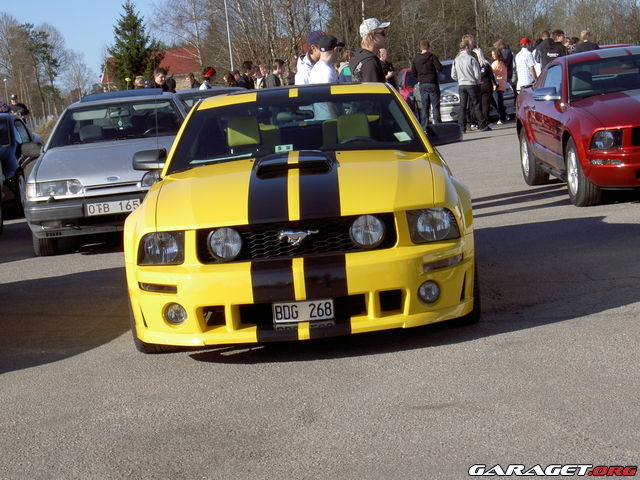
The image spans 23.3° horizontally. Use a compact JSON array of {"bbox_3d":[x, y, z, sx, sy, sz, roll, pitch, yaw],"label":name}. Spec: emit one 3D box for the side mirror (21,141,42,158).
[{"bbox_3d":[-2.792,-0.871,15.029,0.220,0.150,0.130,-6,6,-1],"label":"side mirror"}]

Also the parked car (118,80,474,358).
[{"bbox_3d":[-0.101,-0.273,9.867,1.910,1.370,4.780,-5,6,1],"label":"parked car"}]

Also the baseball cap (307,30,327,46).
[{"bbox_3d":[0.020,-1.975,15.300,0.265,0.130,0.178,-5,6,8],"label":"baseball cap"}]

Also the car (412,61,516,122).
[{"bbox_3d":[2.930,-3.106,32.693,1.730,1.410,4.400,-6,6,-3],"label":"car"}]

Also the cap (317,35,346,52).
[{"bbox_3d":[0.114,-1.865,14.700,0.265,0.130,0.178,-19,13,-33],"label":"cap"}]

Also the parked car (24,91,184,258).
[{"bbox_3d":[-1.896,-0.808,15.918,1.800,1.440,4.670,-6,6,-1],"label":"parked car"}]

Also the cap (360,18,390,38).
[{"bbox_3d":[0.478,-1.847,13.500,0.265,0.130,0.178,-23,9,-8],"label":"cap"}]

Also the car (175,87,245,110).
[{"bbox_3d":[-1.518,-1.602,22.948,1.740,1.400,4.500,-6,6,-1],"label":"car"}]

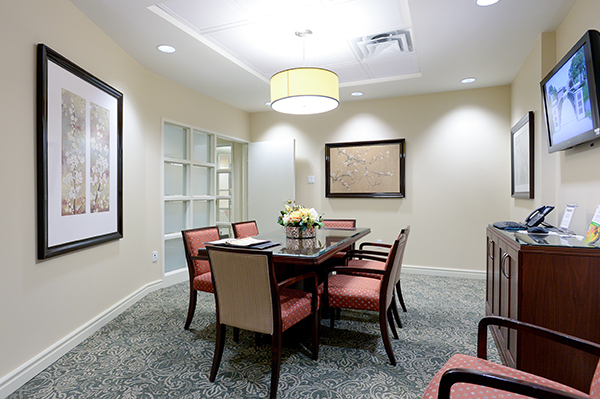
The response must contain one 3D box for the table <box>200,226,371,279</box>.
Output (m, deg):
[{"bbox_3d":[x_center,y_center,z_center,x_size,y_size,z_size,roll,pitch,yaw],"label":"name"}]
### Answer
[{"bbox_3d":[0.065,0.754,3.328,0.950,0.762,2.200,0,0,21],"label":"table"}]

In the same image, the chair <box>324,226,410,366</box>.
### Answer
[{"bbox_3d":[0.489,0.710,2.596,0.600,0.855,0.570,0,0,19],"label":"chair"}]

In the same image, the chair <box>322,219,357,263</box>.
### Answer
[{"bbox_3d":[0.429,0.705,4.296,0.570,0.855,0.600,0,0,21],"label":"chair"}]

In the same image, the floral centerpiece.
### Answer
[{"bbox_3d":[0.015,0.188,3.291,0.460,0.370,0.430,0,0,21],"label":"floral centerpiece"}]

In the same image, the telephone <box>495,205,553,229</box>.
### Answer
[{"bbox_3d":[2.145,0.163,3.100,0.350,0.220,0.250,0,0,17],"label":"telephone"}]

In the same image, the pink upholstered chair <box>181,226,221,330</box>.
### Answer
[{"bbox_3d":[-0.660,0.708,3.049,0.600,0.855,0.570,0,0,21],"label":"pink upholstered chair"}]

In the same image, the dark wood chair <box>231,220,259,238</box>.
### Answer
[{"bbox_3d":[-0.396,0.706,3.837,0.600,0.855,0.570,0,0,21],"label":"dark wood chair"}]

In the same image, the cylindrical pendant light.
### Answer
[{"bbox_3d":[0.053,-1.070,3.327,0.680,0.270,0.680,0,0,0],"label":"cylindrical pendant light"}]

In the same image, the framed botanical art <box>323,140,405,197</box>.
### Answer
[{"bbox_3d":[1.013,-0.464,5.275,1.257,0.893,0.045,0,0,21],"label":"framed botanical art"}]

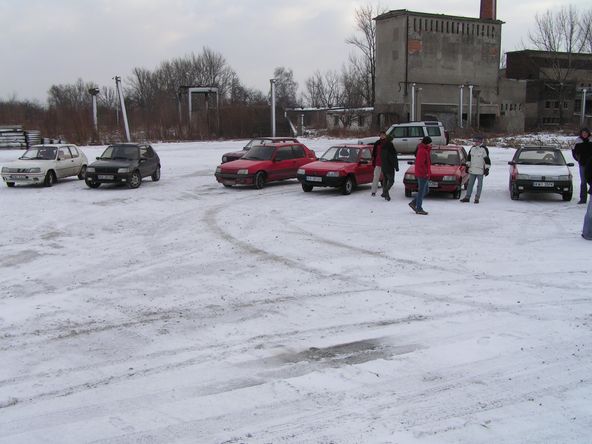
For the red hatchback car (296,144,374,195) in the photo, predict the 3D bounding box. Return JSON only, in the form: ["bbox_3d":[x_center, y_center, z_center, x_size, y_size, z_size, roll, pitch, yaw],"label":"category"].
[{"bbox_3d":[1.635,-1.730,20.817,1.580,1.370,3.705,6,12,35],"label":"red hatchback car"}]

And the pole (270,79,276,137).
[{"bbox_3d":[-1.976,-10.078,57.554,0.420,5.328,0.420,0,10,0],"label":"pole"}]

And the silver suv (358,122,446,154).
[{"bbox_3d":[5.387,-4.098,32.869,4.620,1.940,1.860,0,10,2],"label":"silver suv"}]

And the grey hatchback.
[{"bbox_3d":[-5.931,-1.973,22.614,1.580,1.370,3.705,0,10,5],"label":"grey hatchback"}]

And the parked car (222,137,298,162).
[{"bbox_3d":[-1.262,-2.865,27.605,1.630,1.380,3.850,7,12,38],"label":"parked car"}]

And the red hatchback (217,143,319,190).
[{"bbox_3d":[-0.952,-1.941,22.154,1.630,1.380,4.020,7,12,38],"label":"red hatchback"}]

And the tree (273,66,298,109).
[{"bbox_3d":[-1.325,-15.023,79.330,3.200,8.001,3.200,0,10,0],"label":"tree"}]

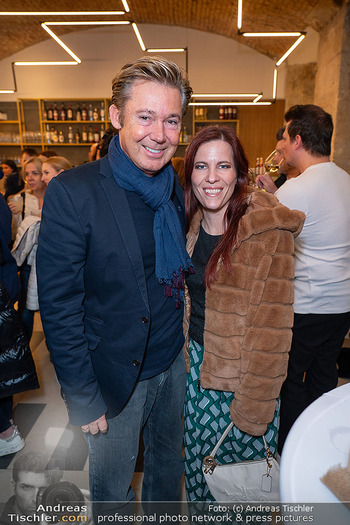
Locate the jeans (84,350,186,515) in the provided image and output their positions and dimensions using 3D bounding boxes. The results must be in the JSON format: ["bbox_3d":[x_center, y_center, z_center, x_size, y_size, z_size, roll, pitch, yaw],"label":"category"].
[{"bbox_3d":[-0.131,0.755,1.323,0.380,0.990,0.270,-6,13,-23],"label":"jeans"}]

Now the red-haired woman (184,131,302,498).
[{"bbox_3d":[0.151,0.431,1.293,0.500,1.690,0.360,2,13,11],"label":"red-haired woman"}]

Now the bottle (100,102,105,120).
[{"bbox_3d":[-1.335,-2.778,7.011,0.075,0.320,0.075,0,13,0],"label":"bottle"}]

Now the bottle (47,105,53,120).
[{"bbox_3d":[-2.395,-2.887,7.310,0.082,0.286,0.082,0,15,0],"label":"bottle"}]

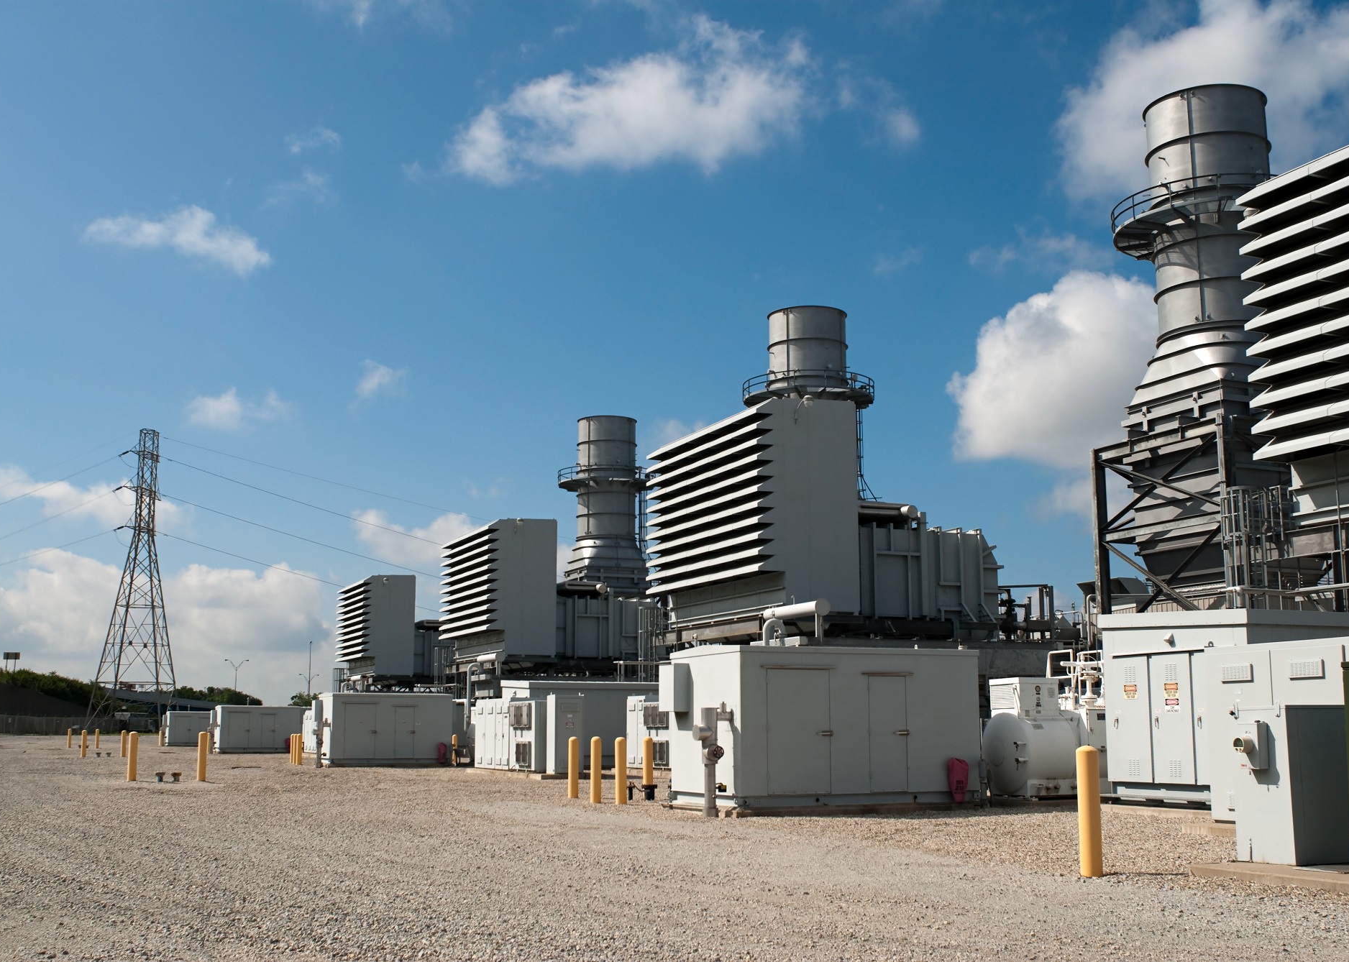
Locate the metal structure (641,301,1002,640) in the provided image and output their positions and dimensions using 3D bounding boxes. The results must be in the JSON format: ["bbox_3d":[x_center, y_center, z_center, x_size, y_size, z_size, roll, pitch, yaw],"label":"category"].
[{"bbox_3d":[6.249,1.030,62.536,12.513,14.550,11.058,4,-11,-24],"label":"metal structure"}]

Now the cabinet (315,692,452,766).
[{"bbox_3d":[-12.566,10.729,62.369,5.270,2.866,3.054,4,-11,-24],"label":"cabinet"}]

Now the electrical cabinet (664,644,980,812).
[{"bbox_3d":[2.777,4.616,26.921,5.005,2.808,2.910,4,-11,-24],"label":"electrical cabinet"}]

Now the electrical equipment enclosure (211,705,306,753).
[{"bbox_3d":[-26.133,15.626,90.509,4.976,2.823,2.910,4,-11,-24],"label":"electrical equipment enclosure"}]

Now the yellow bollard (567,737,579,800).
[{"bbox_3d":[-2.129,6.066,30.412,0.215,1.295,0.215,4,-11,-24],"label":"yellow bollard"}]

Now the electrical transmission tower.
[{"bbox_3d":[-75.180,13.951,203.614,9.800,42.539,10.200,1,-10,-5],"label":"electrical transmission tower"}]

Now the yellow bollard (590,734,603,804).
[{"bbox_3d":[-1.516,5.657,28.044,0.215,1.295,0.215,4,-11,-24],"label":"yellow bollard"}]

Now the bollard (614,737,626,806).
[{"bbox_3d":[-1.036,5.654,28.032,0.215,1.295,0.215,4,-11,-24],"label":"bollard"}]

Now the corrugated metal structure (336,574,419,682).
[{"bbox_3d":[-25.992,12.822,124.473,4.365,8.512,11.058,4,-11,-24],"label":"corrugated metal structure"}]

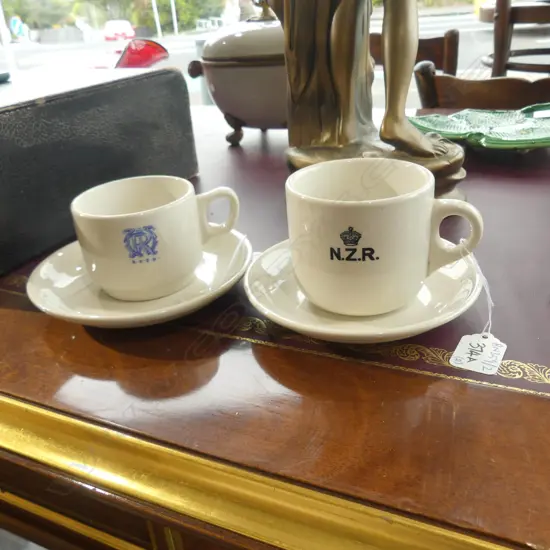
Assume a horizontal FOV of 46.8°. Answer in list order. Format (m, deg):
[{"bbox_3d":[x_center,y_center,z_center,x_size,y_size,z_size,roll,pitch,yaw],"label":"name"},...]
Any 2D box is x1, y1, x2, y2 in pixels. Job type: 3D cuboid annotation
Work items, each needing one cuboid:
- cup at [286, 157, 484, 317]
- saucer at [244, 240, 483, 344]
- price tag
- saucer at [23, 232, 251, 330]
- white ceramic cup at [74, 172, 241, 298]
[{"bbox_3d":[0.066,-0.024,0.385,0.115,0.073,0.084,0,28,11],"label":"cup"},{"bbox_3d":[0.055,0.008,0.404,0.146,0.023,0.146,-5,27,2],"label":"saucer"},{"bbox_3d":[0.113,0.041,0.350,0.024,0.002,0.037,9,31,27],"label":"price tag"},{"bbox_3d":[-0.091,0.002,0.445,0.153,0.023,0.153,-5,27,2],"label":"saucer"},{"bbox_3d":[-0.076,-0.028,0.435,0.110,0.063,0.079,-11,27,-10],"label":"white ceramic cup"}]

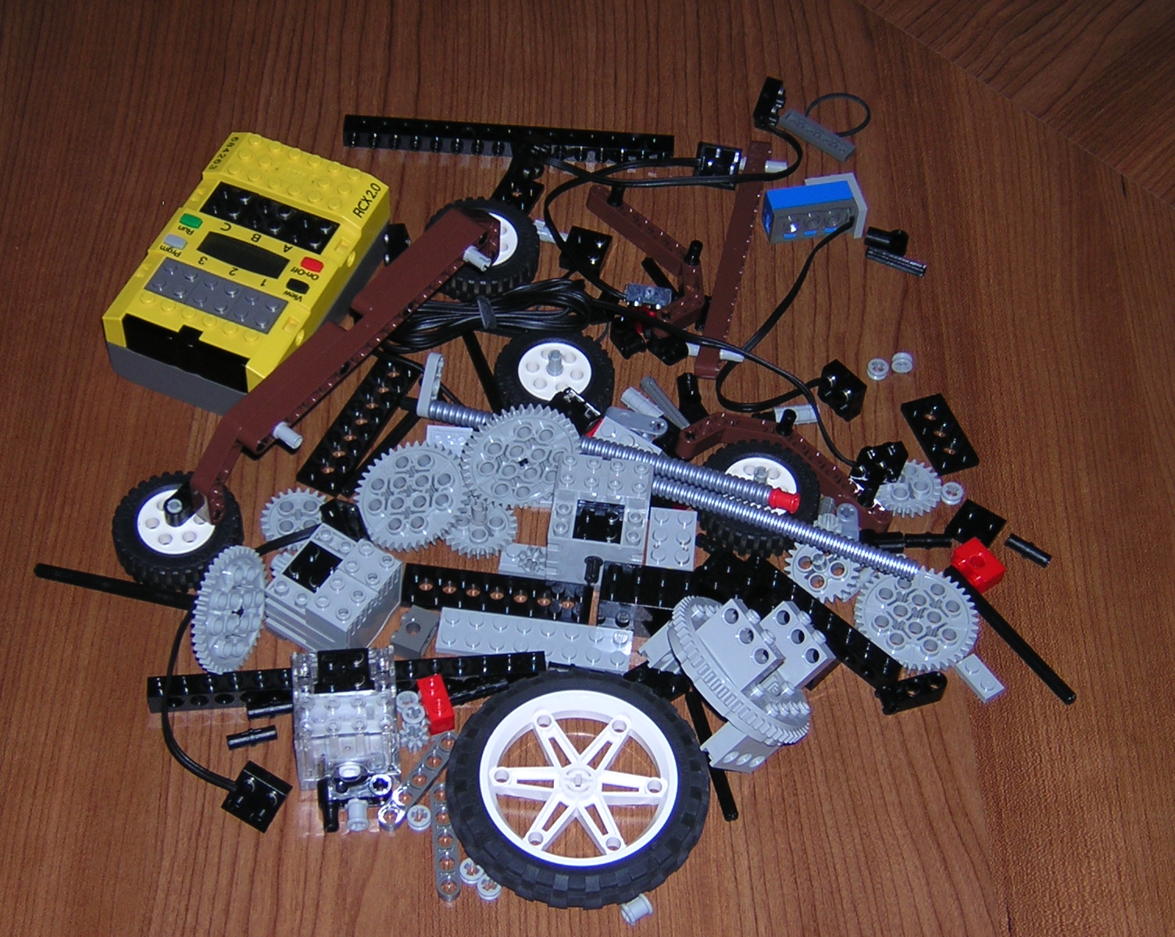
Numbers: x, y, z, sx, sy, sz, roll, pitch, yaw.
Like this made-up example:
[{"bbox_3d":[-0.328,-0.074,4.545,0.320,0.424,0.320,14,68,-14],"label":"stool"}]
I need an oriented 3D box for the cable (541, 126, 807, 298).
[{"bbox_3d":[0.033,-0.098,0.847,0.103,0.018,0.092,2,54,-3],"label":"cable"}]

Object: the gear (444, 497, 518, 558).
[{"bbox_3d":[-0.037,0.020,0.767,0.026,0.008,0.026,2,55,-3],"label":"gear"}]

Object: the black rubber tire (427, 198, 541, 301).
[{"bbox_3d":[-0.039,-0.081,0.832,0.043,0.015,0.043,4,55,-5],"label":"black rubber tire"}]

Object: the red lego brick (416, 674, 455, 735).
[{"bbox_3d":[-0.049,0.076,0.727,0.008,0.011,0.016,-14,57,-14],"label":"red lego brick"}]

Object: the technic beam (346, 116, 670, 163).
[{"bbox_3d":[-0.030,-0.127,0.873,0.128,0.008,0.011,3,55,-2],"label":"technic beam"}]

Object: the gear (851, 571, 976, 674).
[{"bbox_3d":[0.110,0.051,0.751,0.042,0.008,0.042,5,54,0],"label":"gear"}]

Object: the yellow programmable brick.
[{"bbox_3d":[-0.121,-0.070,0.810,0.064,0.038,0.096,20,56,10],"label":"yellow programmable brick"}]

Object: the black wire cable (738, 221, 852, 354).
[{"bbox_3d":[0.077,-0.068,0.838,0.011,0.008,0.078,32,59,17],"label":"black wire cable"}]

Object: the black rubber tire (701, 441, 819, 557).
[{"bbox_3d":[0.059,0.010,0.772,0.043,0.017,0.043,2,54,-3],"label":"black rubber tire"}]

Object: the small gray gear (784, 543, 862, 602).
[{"bbox_3d":[0.079,0.035,0.760,0.026,0.008,0.026,2,54,-3],"label":"small gray gear"}]

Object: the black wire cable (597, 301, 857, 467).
[{"bbox_3d":[0.054,-0.036,0.803,0.119,0.016,0.021,34,59,19],"label":"black wire cable"}]

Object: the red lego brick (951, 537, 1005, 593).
[{"bbox_3d":[0.134,0.034,0.771,0.011,0.008,0.016,-30,62,-22],"label":"red lego brick"}]

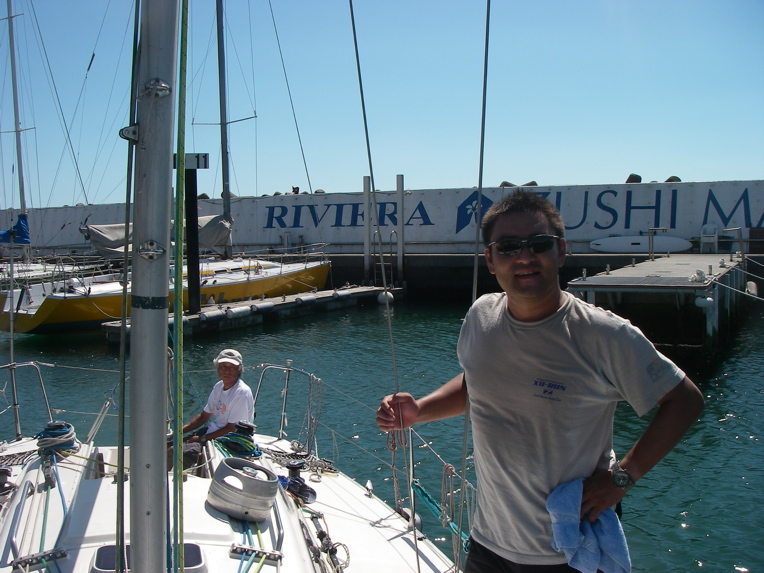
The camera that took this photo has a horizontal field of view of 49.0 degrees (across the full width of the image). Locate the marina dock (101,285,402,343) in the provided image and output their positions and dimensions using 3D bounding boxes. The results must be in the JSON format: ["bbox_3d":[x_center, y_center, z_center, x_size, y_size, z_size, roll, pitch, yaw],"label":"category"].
[{"bbox_3d":[-3.538,0.723,26.206,2.100,0.520,13.300,1,4,27],"label":"marina dock"}]

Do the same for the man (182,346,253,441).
[{"bbox_3d":[-1.381,1.083,6.537,0.780,1.150,0.620,-5,5,-44],"label":"man"}]

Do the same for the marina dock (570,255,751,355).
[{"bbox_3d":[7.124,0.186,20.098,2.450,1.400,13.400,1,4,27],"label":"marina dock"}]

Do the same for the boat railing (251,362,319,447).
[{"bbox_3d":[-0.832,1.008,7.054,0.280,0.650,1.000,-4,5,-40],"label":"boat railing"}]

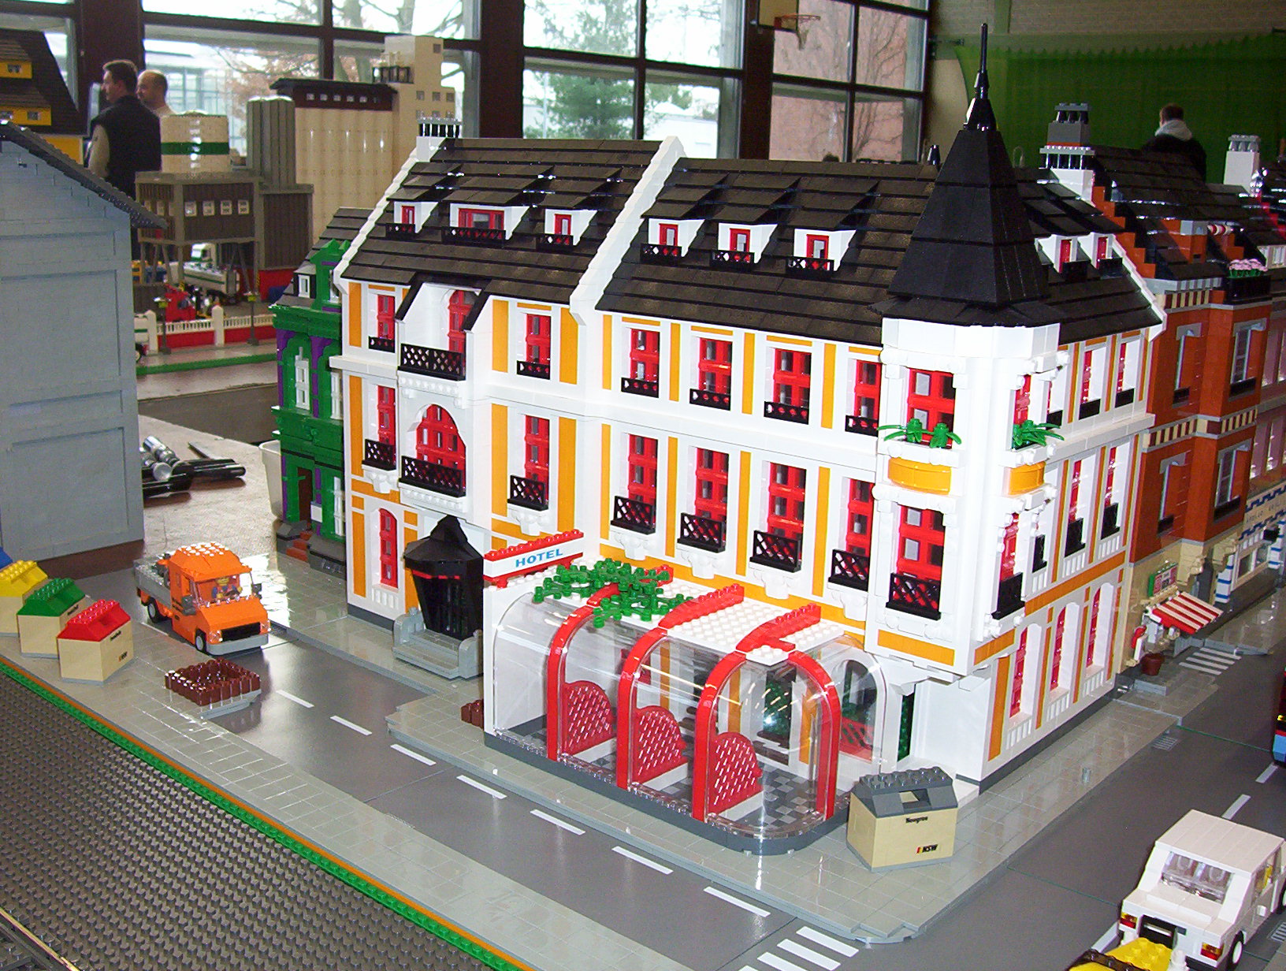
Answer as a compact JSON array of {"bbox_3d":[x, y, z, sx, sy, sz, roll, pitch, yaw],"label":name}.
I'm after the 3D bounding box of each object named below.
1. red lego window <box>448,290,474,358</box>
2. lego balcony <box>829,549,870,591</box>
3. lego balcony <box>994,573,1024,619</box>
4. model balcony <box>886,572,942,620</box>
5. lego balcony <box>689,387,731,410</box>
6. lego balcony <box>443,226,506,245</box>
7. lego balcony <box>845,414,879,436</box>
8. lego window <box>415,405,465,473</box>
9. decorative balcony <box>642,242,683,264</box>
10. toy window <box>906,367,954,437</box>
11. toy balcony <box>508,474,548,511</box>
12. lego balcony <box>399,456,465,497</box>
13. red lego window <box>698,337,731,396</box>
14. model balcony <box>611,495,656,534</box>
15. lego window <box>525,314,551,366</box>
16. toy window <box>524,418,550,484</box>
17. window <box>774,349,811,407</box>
[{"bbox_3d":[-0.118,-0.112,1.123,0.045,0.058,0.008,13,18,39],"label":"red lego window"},{"bbox_3d":[0.121,0.047,0.905,0.032,0.019,0.008,12,17,39],"label":"lego balcony"},{"bbox_3d":[0.197,0.059,0.863,0.008,0.019,0.032,12,17,39],"label":"lego balcony"},{"bbox_3d":[0.146,0.060,0.860,0.032,0.019,0.008,13,19,40],"label":"model balcony"},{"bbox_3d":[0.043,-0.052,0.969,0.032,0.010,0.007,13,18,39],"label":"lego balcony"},{"bbox_3d":[-0.113,-0.169,1.081,0.064,0.010,0.007,13,19,40],"label":"lego balcony"},{"bbox_3d":[0.128,-0.033,0.894,0.032,0.010,0.008,13,18,39],"label":"lego balcony"},{"bbox_3d":[-0.134,-0.027,1.095,0.061,0.050,0.008,13,19,40],"label":"lego window"},{"bbox_3d":[0.010,-0.143,0.982,0.032,0.010,0.008,12,17,39],"label":"decorative balcony"},{"bbox_3d":[0.157,-0.041,0.851,0.032,0.038,0.008,13,18,39],"label":"toy window"},{"bbox_3d":[-0.077,0.004,1.074,0.032,0.019,0.008,13,18,39],"label":"toy balcony"},{"bbox_3d":[-0.145,-0.006,1.107,0.064,0.019,0.008,12,17,39],"label":"lego balcony"},{"bbox_3d":[0.048,-0.070,0.958,0.029,0.039,0.007,13,19,40],"label":"red lego window"},{"bbox_3d":[-0.006,0.019,1.013,0.032,0.019,0.008,13,18,39],"label":"model balcony"},{"bbox_3d":[-0.063,-0.092,1.058,0.032,0.037,0.008,12,17,39],"label":"lego window"},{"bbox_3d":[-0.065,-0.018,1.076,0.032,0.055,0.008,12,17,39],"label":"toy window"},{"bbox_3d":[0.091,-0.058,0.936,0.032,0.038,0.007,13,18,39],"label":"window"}]

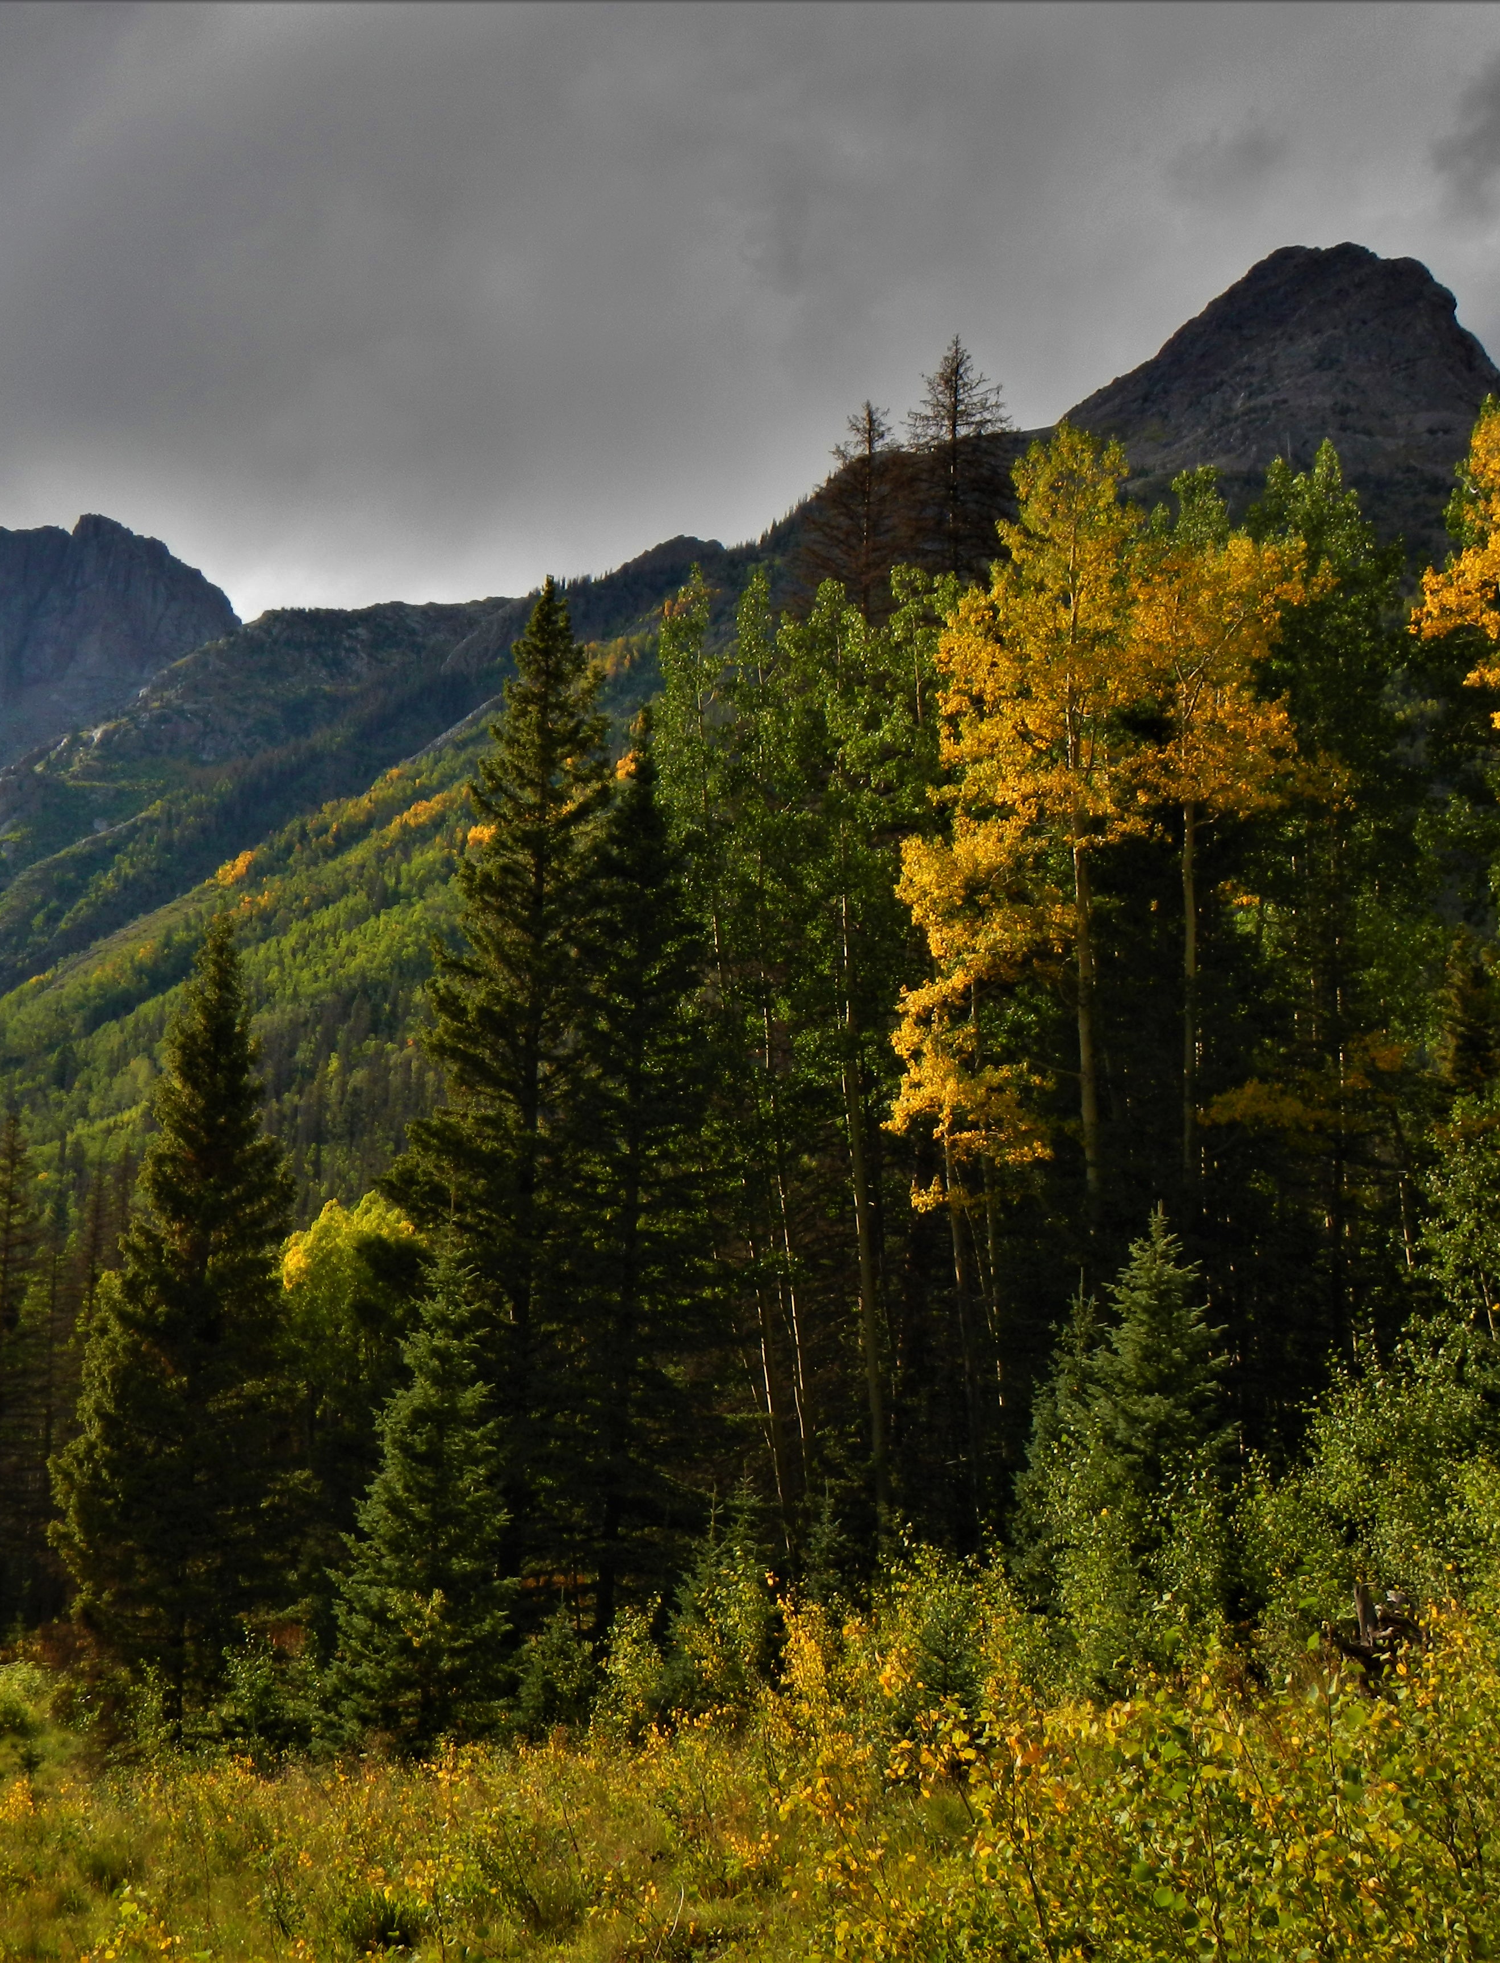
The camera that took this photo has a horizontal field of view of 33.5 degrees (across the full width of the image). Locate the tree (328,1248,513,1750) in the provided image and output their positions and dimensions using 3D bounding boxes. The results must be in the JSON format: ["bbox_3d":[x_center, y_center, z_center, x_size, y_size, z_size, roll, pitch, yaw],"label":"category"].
[{"bbox_3d":[-2.562,4.006,19.427,1.500,3.850,1.500,2,-12,-7],"label":"tree"}]

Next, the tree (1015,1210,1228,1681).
[{"bbox_3d":[2.749,3.436,18.486,1.650,3.500,1.650,-1,-12,8],"label":"tree"}]

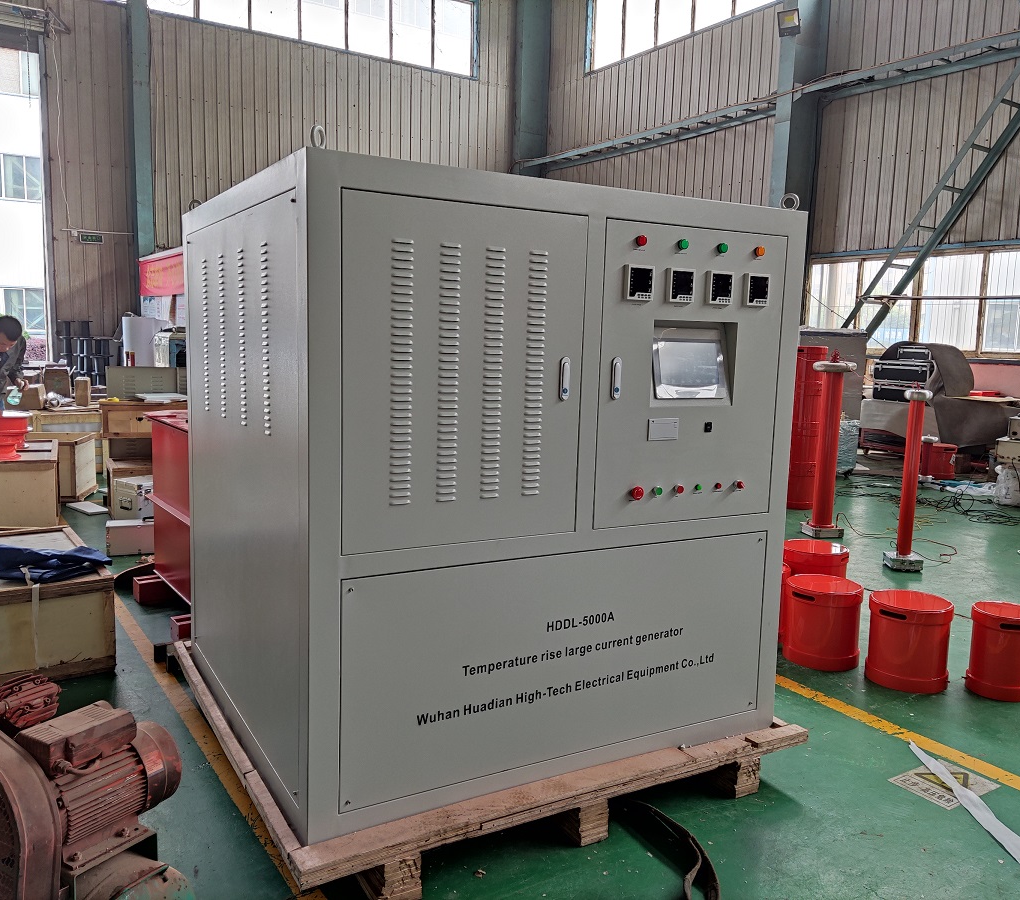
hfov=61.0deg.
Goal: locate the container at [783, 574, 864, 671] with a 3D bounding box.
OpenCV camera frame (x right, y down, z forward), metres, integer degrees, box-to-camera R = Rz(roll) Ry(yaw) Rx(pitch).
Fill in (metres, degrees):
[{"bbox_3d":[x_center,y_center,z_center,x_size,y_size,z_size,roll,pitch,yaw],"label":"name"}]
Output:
[{"bbox_3d":[1.455,0.795,4.032,0.338,0.353,0.338,2,8,0],"label":"container"}]

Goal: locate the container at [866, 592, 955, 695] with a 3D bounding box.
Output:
[{"bbox_3d":[1.754,0.833,3.811,0.338,0.353,0.338,-2,9,-27],"label":"container"}]

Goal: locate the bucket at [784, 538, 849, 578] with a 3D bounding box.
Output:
[{"bbox_3d":[1.655,0.705,4.746,0.342,0.353,0.342,2,8,0],"label":"bucket"}]

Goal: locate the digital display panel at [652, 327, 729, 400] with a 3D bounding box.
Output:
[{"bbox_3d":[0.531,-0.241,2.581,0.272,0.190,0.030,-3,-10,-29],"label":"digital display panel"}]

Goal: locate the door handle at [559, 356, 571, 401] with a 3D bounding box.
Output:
[{"bbox_3d":[0.148,-0.191,2.320,0.027,0.117,0.022,-3,9,-29],"label":"door handle"}]

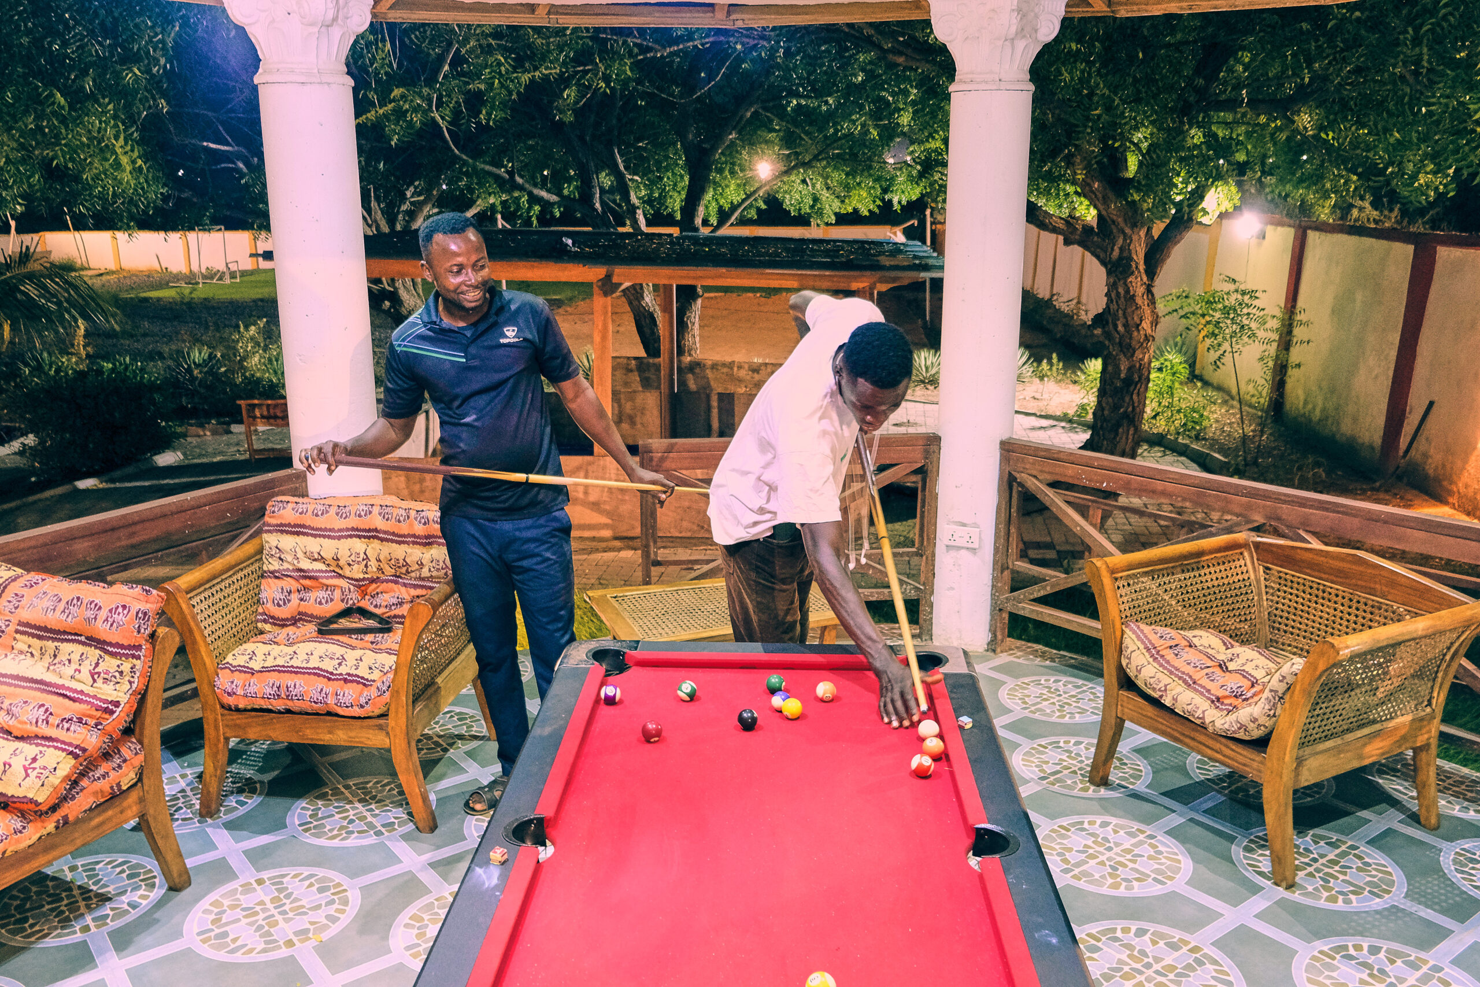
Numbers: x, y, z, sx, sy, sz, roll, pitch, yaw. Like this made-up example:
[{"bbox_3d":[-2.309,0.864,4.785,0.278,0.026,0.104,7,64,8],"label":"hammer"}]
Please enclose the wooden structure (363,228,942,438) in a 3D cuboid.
[{"bbox_3d":[-0.744,-1.041,9.165,4.483,1.964,3.555,1,14,4],"label":"wooden structure"}]

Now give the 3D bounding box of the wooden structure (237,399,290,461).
[{"bbox_3d":[-4.003,-0.592,10.462,0.950,0.526,0.380,0,14,0],"label":"wooden structure"}]

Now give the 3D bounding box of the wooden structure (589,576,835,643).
[{"bbox_3d":[-0.062,0.611,4.216,0.861,0.430,0.575,-5,14,-19],"label":"wooden structure"}]

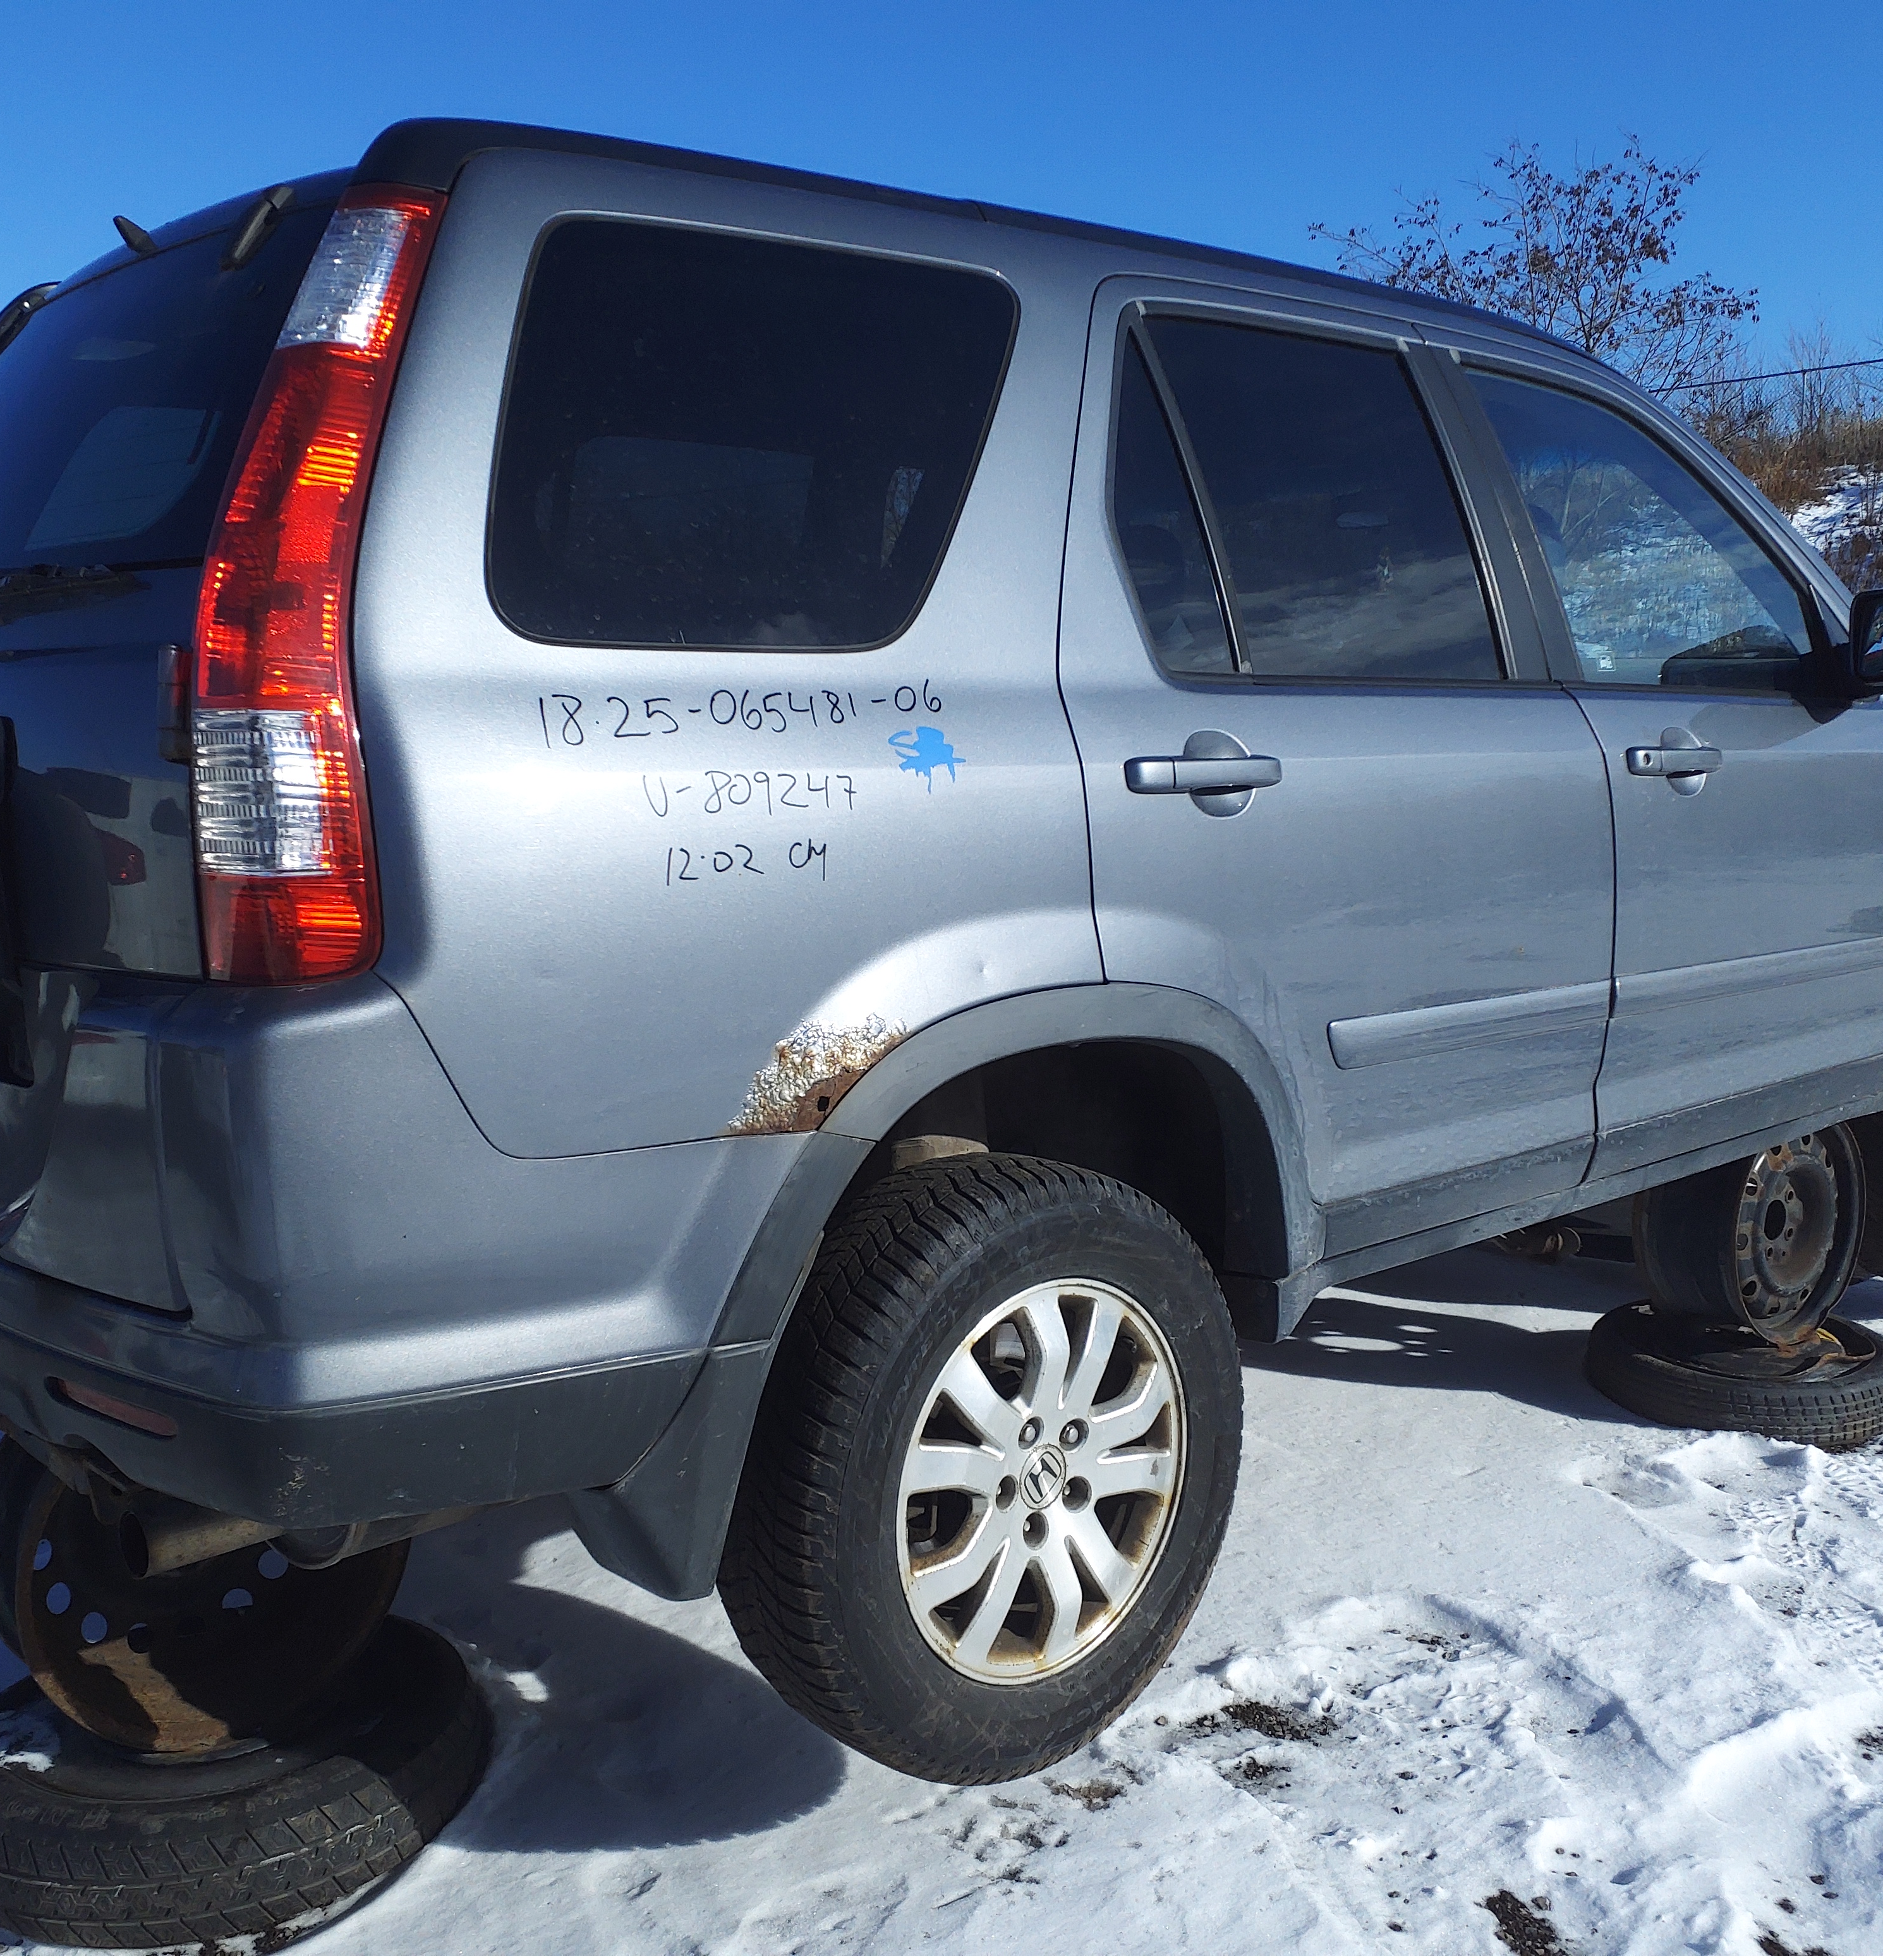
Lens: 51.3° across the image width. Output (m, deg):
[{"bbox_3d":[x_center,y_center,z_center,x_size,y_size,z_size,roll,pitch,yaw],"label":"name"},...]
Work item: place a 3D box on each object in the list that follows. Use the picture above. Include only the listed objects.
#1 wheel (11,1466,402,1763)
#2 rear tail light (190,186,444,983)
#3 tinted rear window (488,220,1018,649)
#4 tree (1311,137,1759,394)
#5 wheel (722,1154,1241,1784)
[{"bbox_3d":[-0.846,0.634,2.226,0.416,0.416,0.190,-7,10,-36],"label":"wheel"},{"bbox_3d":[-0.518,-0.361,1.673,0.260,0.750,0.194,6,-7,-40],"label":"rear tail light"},{"bbox_3d":[-0.157,-0.523,1.937,0.700,0.415,0.050,-8,-4,-40],"label":"tinted rear window"},{"bbox_3d":[6.974,-7.452,23.000,5.300,4.800,5.000,0,8,17],"label":"tree"},{"bbox_3d":[0.058,0.543,2.210,0.685,0.685,0.220,-7,8,-41],"label":"wheel"}]

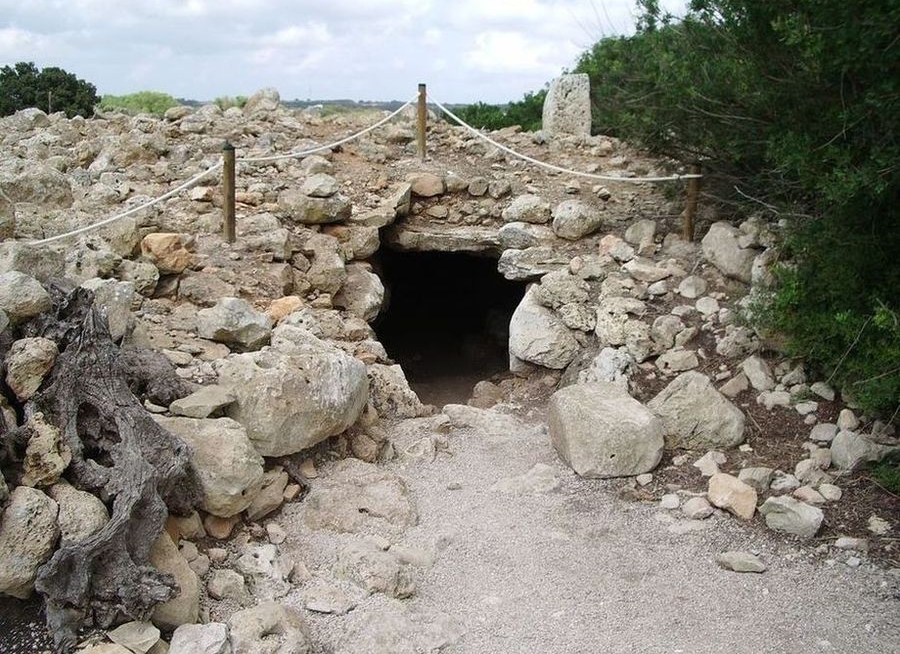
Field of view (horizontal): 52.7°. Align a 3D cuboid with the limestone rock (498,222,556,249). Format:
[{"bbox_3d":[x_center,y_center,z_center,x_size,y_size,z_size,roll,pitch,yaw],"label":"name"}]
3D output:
[{"bbox_3d":[0.502,-0.594,5.900,0.370,0.165,0.280,0,14,0],"label":"limestone rock"}]

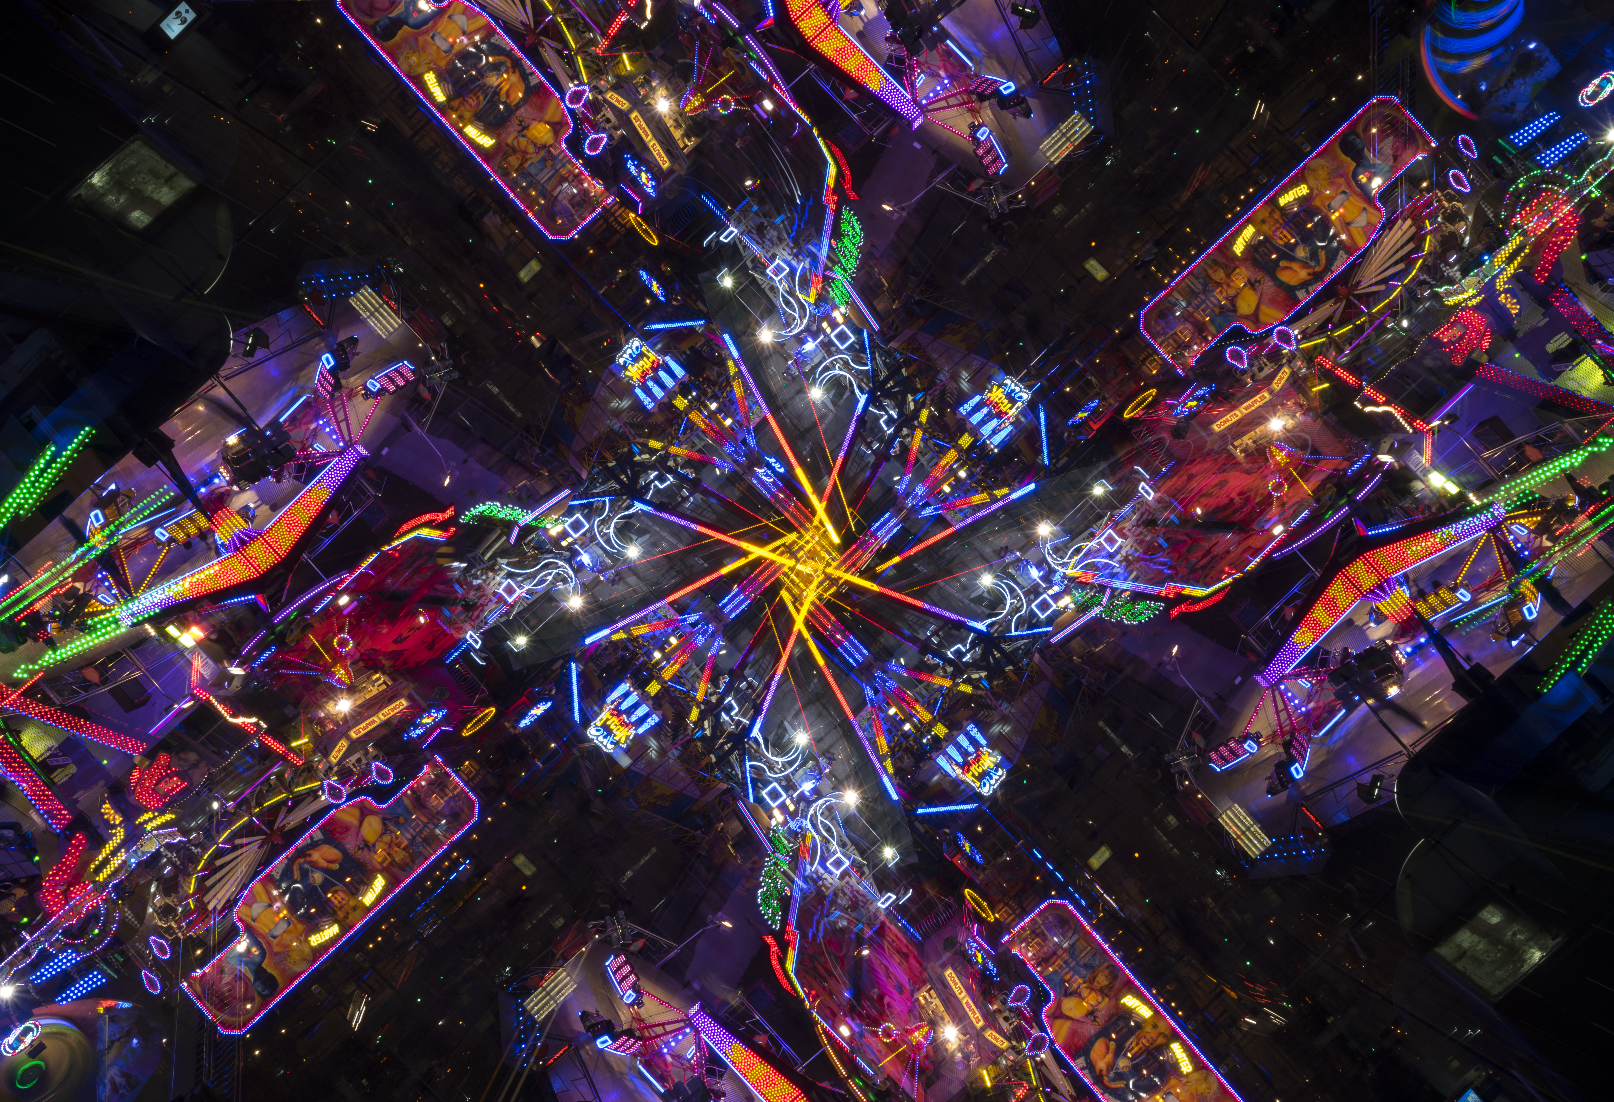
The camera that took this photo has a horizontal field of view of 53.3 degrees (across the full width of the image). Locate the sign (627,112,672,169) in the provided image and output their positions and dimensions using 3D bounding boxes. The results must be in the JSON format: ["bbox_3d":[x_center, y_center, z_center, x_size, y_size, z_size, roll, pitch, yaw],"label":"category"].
[{"bbox_3d":[-7.463,-19.444,76.238,0.420,3.300,0.200,-41,34,-7],"label":"sign"}]

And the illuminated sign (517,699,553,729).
[{"bbox_3d":[-15.865,9.514,93.560,2.300,0.600,0.300,-42,-8,6],"label":"illuminated sign"}]

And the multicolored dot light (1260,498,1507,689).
[{"bbox_3d":[16.299,1.232,46.076,8.000,1.100,2.200,-39,8,16],"label":"multicolored dot light"}]

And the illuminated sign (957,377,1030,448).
[{"bbox_3d":[7.462,-5.561,64.260,2.400,1.900,0.300,-41,-21,-7],"label":"illuminated sign"}]

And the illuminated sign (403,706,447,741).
[{"bbox_3d":[-18.219,8.221,76.603,2.300,0.600,0.300,-40,-8,-6],"label":"illuminated sign"}]

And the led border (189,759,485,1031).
[{"bbox_3d":[-18.516,13.180,62.000,13.260,3.814,0.600,-43,-12,0],"label":"led border"}]

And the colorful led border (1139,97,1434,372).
[{"bbox_3d":[18.776,-11.968,62.000,13.333,4.139,0.600,-43,12,0],"label":"colorful led border"}]

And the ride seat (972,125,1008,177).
[{"bbox_3d":[4.457,-9.734,39.059,0.700,1.150,0.750,-41,33,-5],"label":"ride seat"}]

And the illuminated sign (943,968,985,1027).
[{"bbox_3d":[5.564,15.836,57.000,0.296,2.365,0.200,-32,0,10],"label":"illuminated sign"}]

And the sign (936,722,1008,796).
[{"bbox_3d":[5.873,7.406,56.000,1.750,2.165,0.350,-45,10,0],"label":"sign"}]

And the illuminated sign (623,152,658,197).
[{"bbox_3d":[-8.085,-18.271,77.982,0.600,2.300,0.300,-41,6,-7],"label":"illuminated sign"}]

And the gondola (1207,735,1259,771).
[{"bbox_3d":[13.090,6.196,49.419,1.200,0.900,1.000,-37,8,26],"label":"gondola"}]

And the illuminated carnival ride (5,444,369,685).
[{"bbox_3d":[-14.662,0.215,38.288,9.200,1.600,2.400,-39,-5,-17],"label":"illuminated carnival ride"}]

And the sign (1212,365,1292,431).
[{"bbox_3d":[20.750,-7.138,74.953,3.400,0.450,2.000,-36,9,33],"label":"sign"}]

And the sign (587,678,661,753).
[{"bbox_3d":[-6.424,5.976,56.000,2.262,1.814,0.350,-45,0,10],"label":"sign"}]

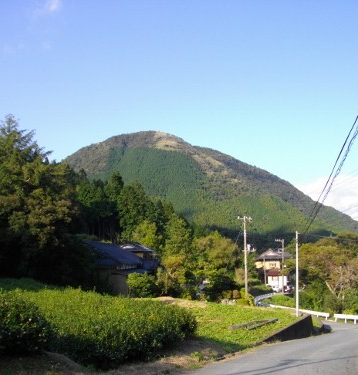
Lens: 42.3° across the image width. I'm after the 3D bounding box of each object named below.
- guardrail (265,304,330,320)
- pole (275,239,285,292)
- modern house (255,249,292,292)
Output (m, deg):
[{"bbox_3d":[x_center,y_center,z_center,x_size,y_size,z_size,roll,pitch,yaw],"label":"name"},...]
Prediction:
[{"bbox_3d":[14.050,15.280,57.000,0.400,0.850,22.000,0,-12,-5],"label":"guardrail"},{"bbox_3d":[18.886,14.625,86.000,1.700,10.200,0.400,-1,-7,9],"label":"pole"},{"bbox_3d":[20.027,17.714,99.000,6.700,8.900,6.200,-4,-8,30],"label":"modern house"}]

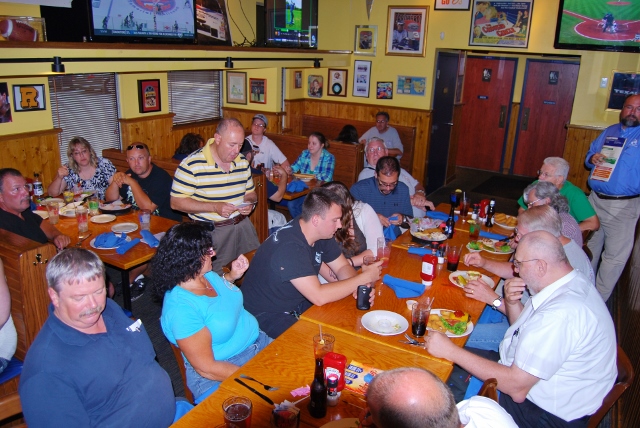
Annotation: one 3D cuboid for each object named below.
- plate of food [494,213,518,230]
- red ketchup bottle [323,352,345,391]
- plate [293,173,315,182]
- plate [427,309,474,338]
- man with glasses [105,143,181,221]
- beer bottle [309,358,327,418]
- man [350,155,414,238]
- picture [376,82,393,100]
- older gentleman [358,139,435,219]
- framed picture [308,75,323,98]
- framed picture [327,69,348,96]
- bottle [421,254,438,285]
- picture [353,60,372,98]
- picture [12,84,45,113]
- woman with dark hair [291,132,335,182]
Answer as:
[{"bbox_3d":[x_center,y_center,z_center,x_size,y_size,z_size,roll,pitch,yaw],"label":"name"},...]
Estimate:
[{"bbox_3d":[1.550,0.064,3.874,0.300,0.065,0.330,2,17,-1],"label":"plate of food"},{"bbox_3d":[0.058,0.633,1.882,0.086,0.184,0.055,12,22,28],"label":"red ketchup bottle"},{"bbox_3d":[-0.158,-0.406,5.190,0.240,0.070,0.220,12,20,29],"label":"plate"},{"bbox_3d":[0.637,0.532,2.408,0.260,0.068,0.265,1,19,-1],"label":"plate"},{"bbox_3d":[-1.380,0.065,4.004,0.580,1.310,0.750,8,18,18],"label":"man with glasses"},{"bbox_3d":[-0.003,0.643,1.776,0.062,0.230,0.062,1,19,-1],"label":"beer bottle"},{"bbox_3d":[0.534,0.209,3.873,0.540,1.250,0.720,-5,20,-19],"label":"man"},{"bbox_3d":[1.023,-1.933,7.542,0.273,0.255,0.025,12,20,29],"label":"picture"},{"bbox_3d":[0.570,0.019,4.280,0.580,1.310,0.740,-8,19,-30],"label":"older gentleman"},{"bbox_3d":[-0.073,-2.175,8.213,0.292,0.353,0.025,12,20,29],"label":"framed picture"},{"bbox_3d":[0.272,-2.046,7.536,0.360,0.410,0.030,13,22,31],"label":"framed picture"},{"bbox_3d":[0.650,0.331,2.867,0.090,0.190,0.060,13,22,31],"label":"bottle"},{"bbox_3d":[0.634,-2.041,7.290,0.287,0.530,0.030,13,22,31],"label":"picture"},{"bbox_3d":[-2.429,-0.972,4.018,0.025,0.213,0.261,12,20,29],"label":"picture"},{"bbox_3d":[-0.052,-0.276,5.430,0.520,1.200,0.750,13,22,31],"label":"woman with dark hair"}]

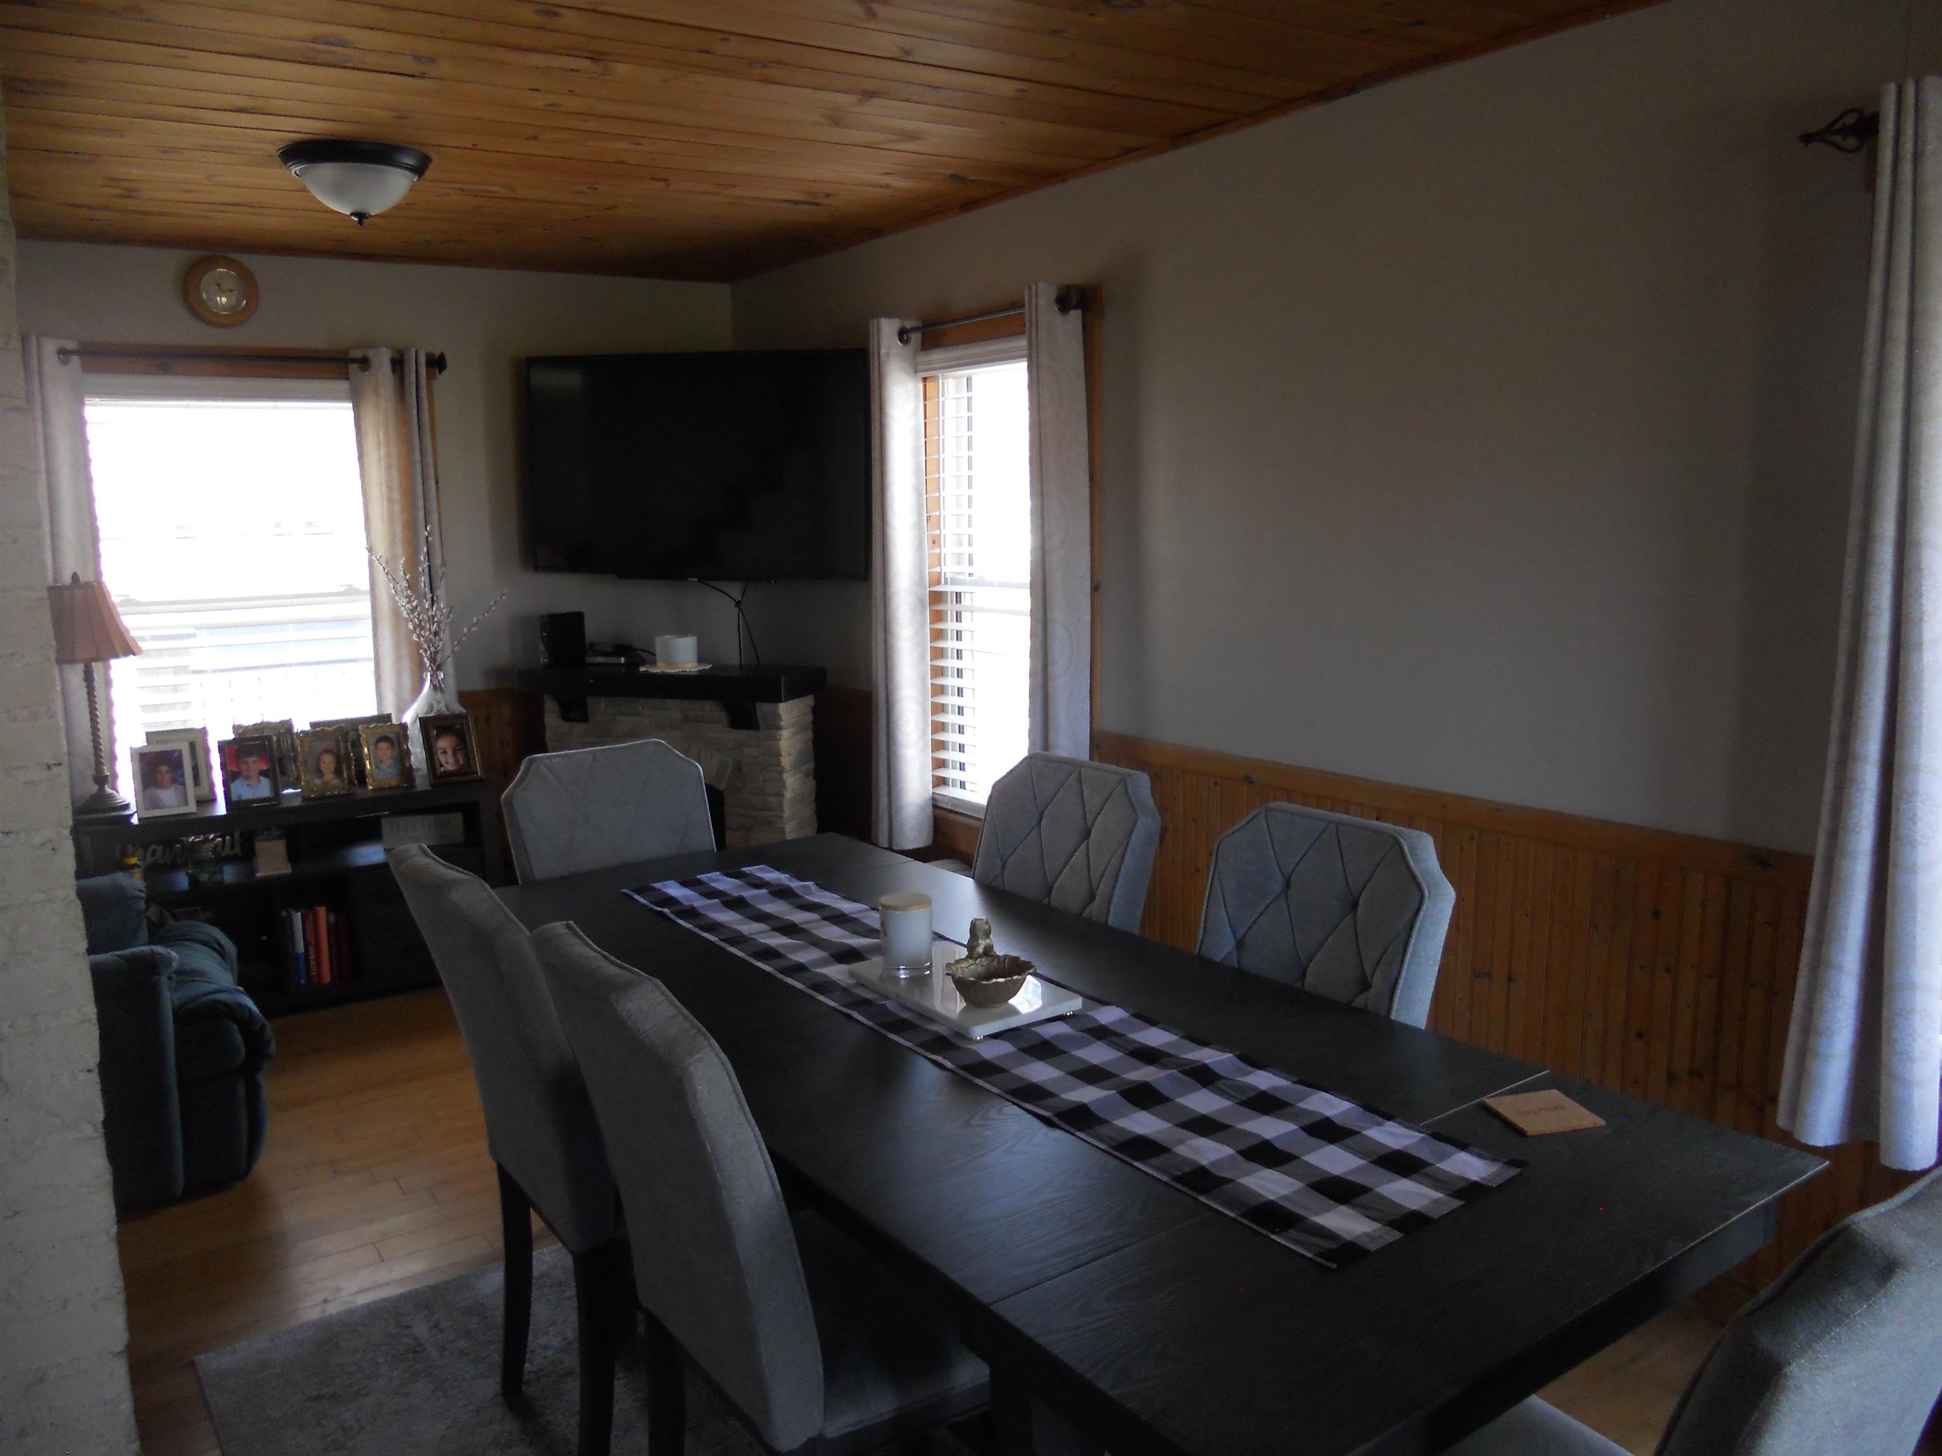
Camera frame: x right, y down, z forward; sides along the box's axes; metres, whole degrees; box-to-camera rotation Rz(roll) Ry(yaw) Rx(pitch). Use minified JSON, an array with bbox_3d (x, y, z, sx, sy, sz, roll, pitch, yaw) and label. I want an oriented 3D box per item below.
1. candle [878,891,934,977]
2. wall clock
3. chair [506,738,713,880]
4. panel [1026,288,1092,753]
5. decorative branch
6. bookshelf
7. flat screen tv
[{"bbox_3d":[-0.101,0.323,2.361,0.082,0.115,0.082,-1,8,0],"label":"candle"},{"bbox_3d":[-2.281,-1.323,4.603,0.212,0.212,0.050,-7,10,-34],"label":"wall clock"},{"bbox_3d":[-0.649,0.556,3.240,0.475,0.975,0.605,-6,10,-34],"label":"chair"},{"bbox_3d":[0.235,-0.337,3.993,0.100,1.620,0.140,-6,10,-34],"label":"panel"},{"bbox_3d":[-1.726,-0.412,4.905,0.431,0.503,0.300,-7,10,-34],"label":"decorative branch"},{"bbox_3d":[-2.113,0.531,4.759,1.185,0.642,0.335,-6,10,-34],"label":"bookshelf"},{"bbox_3d":[-0.897,-0.856,4.953,1.230,0.710,0.060,2,8,18],"label":"flat screen tv"}]

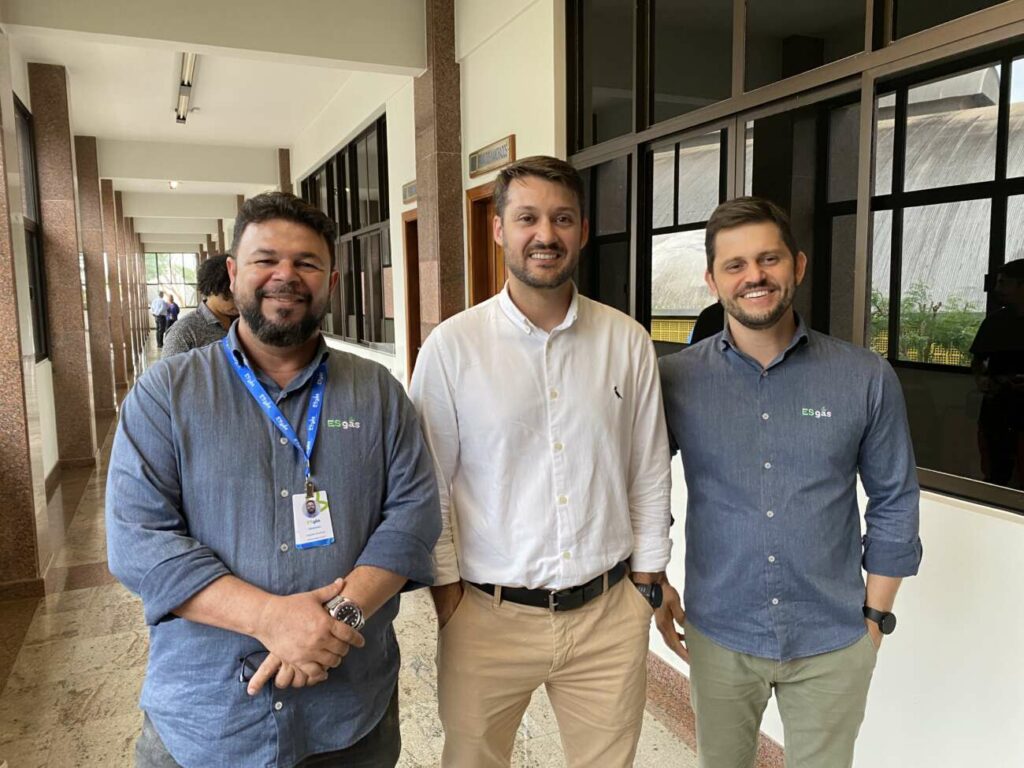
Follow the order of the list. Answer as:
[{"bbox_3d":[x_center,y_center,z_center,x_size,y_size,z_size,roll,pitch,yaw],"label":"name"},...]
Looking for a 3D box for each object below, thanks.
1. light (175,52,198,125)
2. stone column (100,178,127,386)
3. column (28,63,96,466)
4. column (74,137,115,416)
[{"bbox_3d":[-3.176,-2.869,7.468,0.100,0.080,3.050,-4,8,-24],"label":"light"},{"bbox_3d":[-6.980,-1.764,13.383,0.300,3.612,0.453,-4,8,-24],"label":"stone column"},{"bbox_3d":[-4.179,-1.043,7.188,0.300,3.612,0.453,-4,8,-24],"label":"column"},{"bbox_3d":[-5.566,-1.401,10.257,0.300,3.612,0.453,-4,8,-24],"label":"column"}]

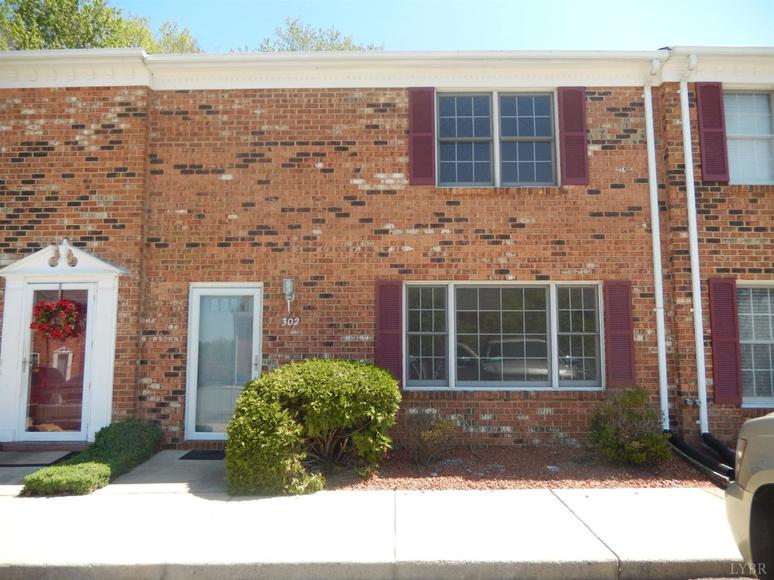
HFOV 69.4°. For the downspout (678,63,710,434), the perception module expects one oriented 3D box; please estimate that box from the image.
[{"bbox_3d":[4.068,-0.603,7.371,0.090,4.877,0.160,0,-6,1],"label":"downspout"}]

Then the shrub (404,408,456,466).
[{"bbox_3d":[0.482,1.718,6.449,0.550,0.600,0.500,0,-6,0],"label":"shrub"}]

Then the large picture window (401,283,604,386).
[{"bbox_3d":[1.554,0.605,7.479,2.666,1.429,0.110,0,-6,0],"label":"large picture window"}]

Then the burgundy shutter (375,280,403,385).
[{"bbox_3d":[0.027,0.578,7.461,0.355,1.416,0.040,0,-6,1],"label":"burgundy shutter"}]

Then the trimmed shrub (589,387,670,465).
[{"bbox_3d":[2.937,1.633,6.834,0.959,0.839,0.840,0,-6,1],"label":"trimmed shrub"}]

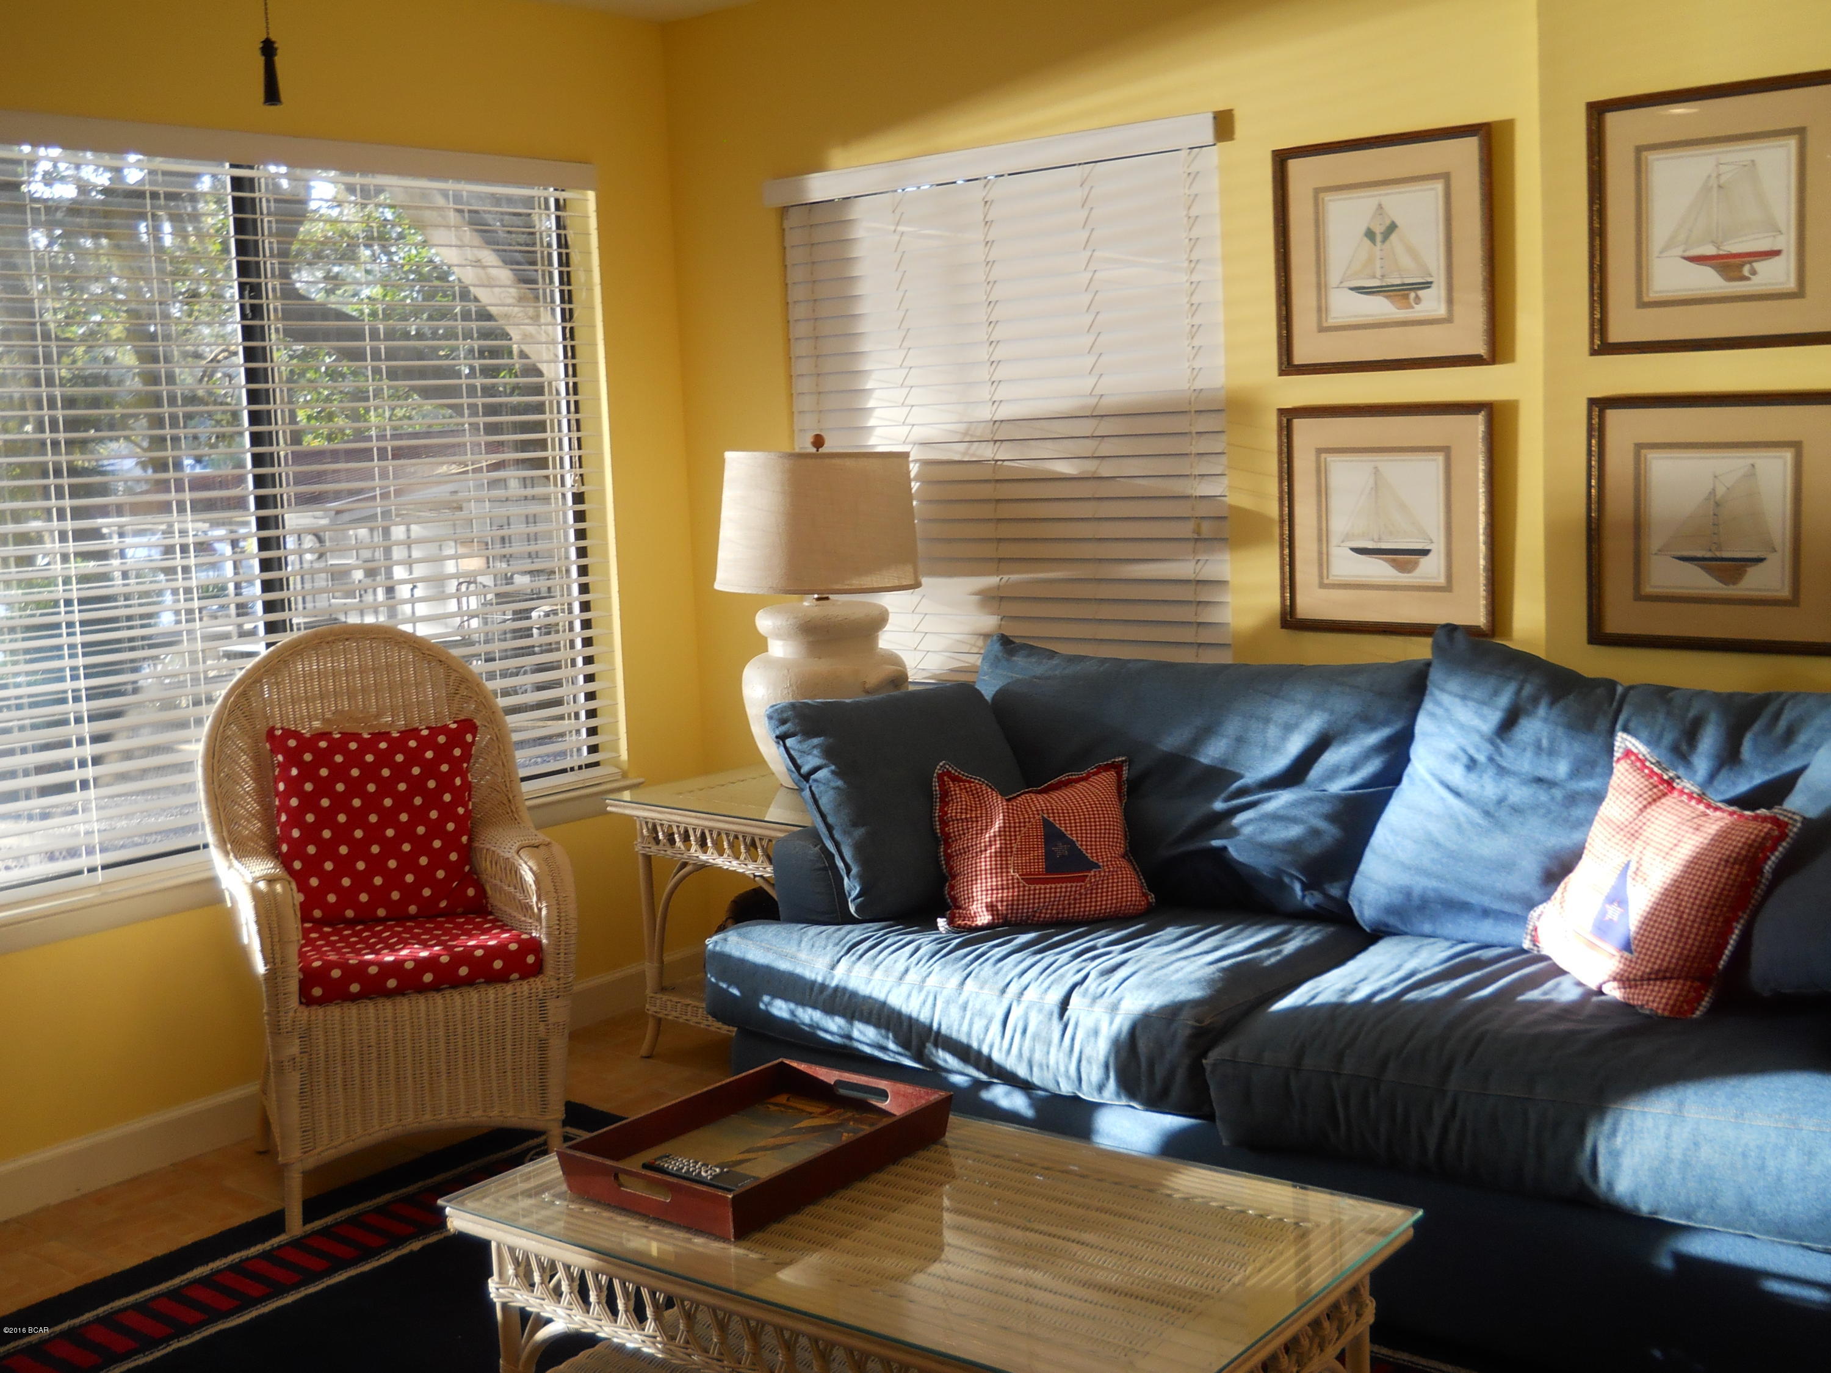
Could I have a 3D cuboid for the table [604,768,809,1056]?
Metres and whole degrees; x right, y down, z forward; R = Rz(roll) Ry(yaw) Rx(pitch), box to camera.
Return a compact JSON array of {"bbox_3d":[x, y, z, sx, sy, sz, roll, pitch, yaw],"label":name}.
[{"bbox_3d":[-0.266,0.539,4.462,0.650,0.609,0.545,4,10,41],"label":"table"}]

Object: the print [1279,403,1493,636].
[{"bbox_3d":[0.886,-0.315,3.688,0.438,0.424,0.025,4,10,41],"label":"print"}]

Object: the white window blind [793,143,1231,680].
[{"bbox_3d":[0.154,-0.571,4.248,1.215,1.150,0.080,4,10,41],"label":"white window blind"}]

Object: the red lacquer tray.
[{"bbox_3d":[-0.212,0.628,2.696,0.325,0.061,0.445,4,10,39],"label":"red lacquer tray"}]

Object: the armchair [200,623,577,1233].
[{"bbox_3d":[-1.042,0.423,3.884,0.650,1.060,0.630,-5,8,-20],"label":"armchair"}]

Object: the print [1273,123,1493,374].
[{"bbox_3d":[0.866,-0.798,3.621,0.438,0.422,0.025,4,10,41],"label":"print"}]

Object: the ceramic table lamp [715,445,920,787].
[{"bbox_3d":[-0.208,-0.151,4.360,0.465,0.780,0.465,-2,8,0],"label":"ceramic table lamp"}]

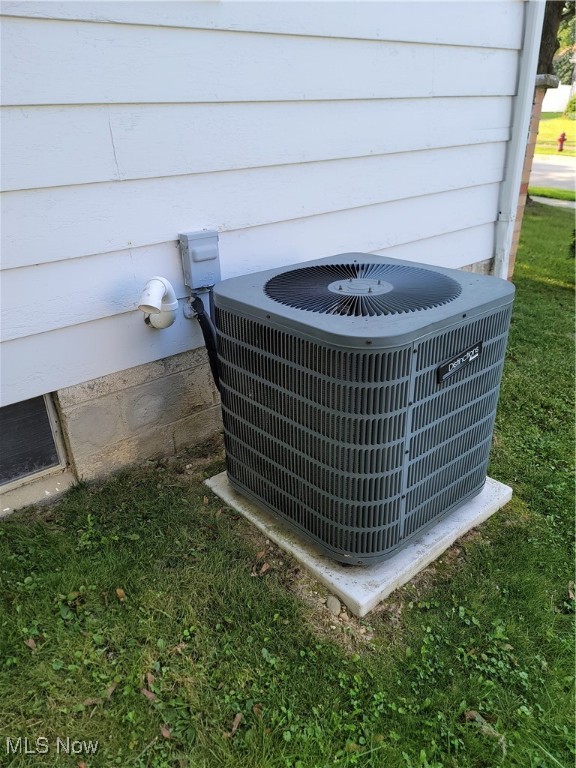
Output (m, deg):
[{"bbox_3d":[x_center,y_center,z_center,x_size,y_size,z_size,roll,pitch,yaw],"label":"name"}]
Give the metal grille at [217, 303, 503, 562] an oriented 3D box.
[{"bbox_3d":[0.232,0.024,1.856,0.735,0.665,0.735,-21,31,-35],"label":"metal grille"}]

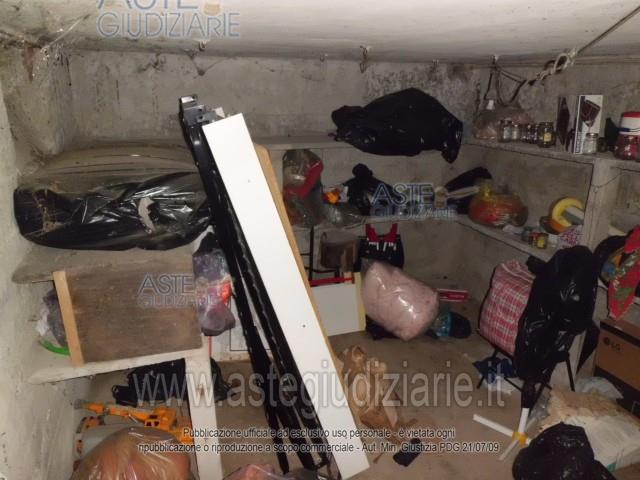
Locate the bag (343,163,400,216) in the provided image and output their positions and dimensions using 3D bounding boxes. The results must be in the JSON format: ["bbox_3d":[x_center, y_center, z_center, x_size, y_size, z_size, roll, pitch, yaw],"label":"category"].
[{"bbox_3d":[0.360,-0.357,3.385,0.390,0.370,0.290,-5,17,-17],"label":"bag"}]

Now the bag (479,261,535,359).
[{"bbox_3d":[1.043,0.346,2.649,0.150,0.460,0.310,-5,16,-15],"label":"bag"}]

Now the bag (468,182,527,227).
[{"bbox_3d":[1.207,-0.244,3.365,0.300,0.250,0.300,-5,16,-15],"label":"bag"}]

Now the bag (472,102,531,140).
[{"bbox_3d":[1.115,-0.729,2.938,0.250,0.200,0.310,-6,17,-15],"label":"bag"}]

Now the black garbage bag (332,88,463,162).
[{"bbox_3d":[0.451,-0.692,2.939,0.720,0.400,0.380,-6,17,-15],"label":"black garbage bag"}]

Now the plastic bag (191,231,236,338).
[{"bbox_3d":[-0.454,0.188,2.005,0.190,0.435,0.200,-5,17,-17],"label":"plastic bag"}]

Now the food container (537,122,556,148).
[{"bbox_3d":[1.115,-0.511,2.360,0.082,0.114,0.082,-6,17,-15],"label":"food container"}]

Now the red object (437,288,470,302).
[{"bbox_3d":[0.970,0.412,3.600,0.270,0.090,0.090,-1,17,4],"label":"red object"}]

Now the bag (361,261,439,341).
[{"bbox_3d":[0.526,0.380,3.273,0.470,0.460,0.350,-1,15,-1],"label":"bag"}]

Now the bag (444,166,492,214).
[{"bbox_3d":[1.119,-0.375,3.633,0.306,0.347,0.280,-5,17,-17],"label":"bag"}]

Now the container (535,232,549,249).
[{"bbox_3d":[1.277,0.004,2.796,0.072,0.078,0.072,-5,16,-15],"label":"container"}]

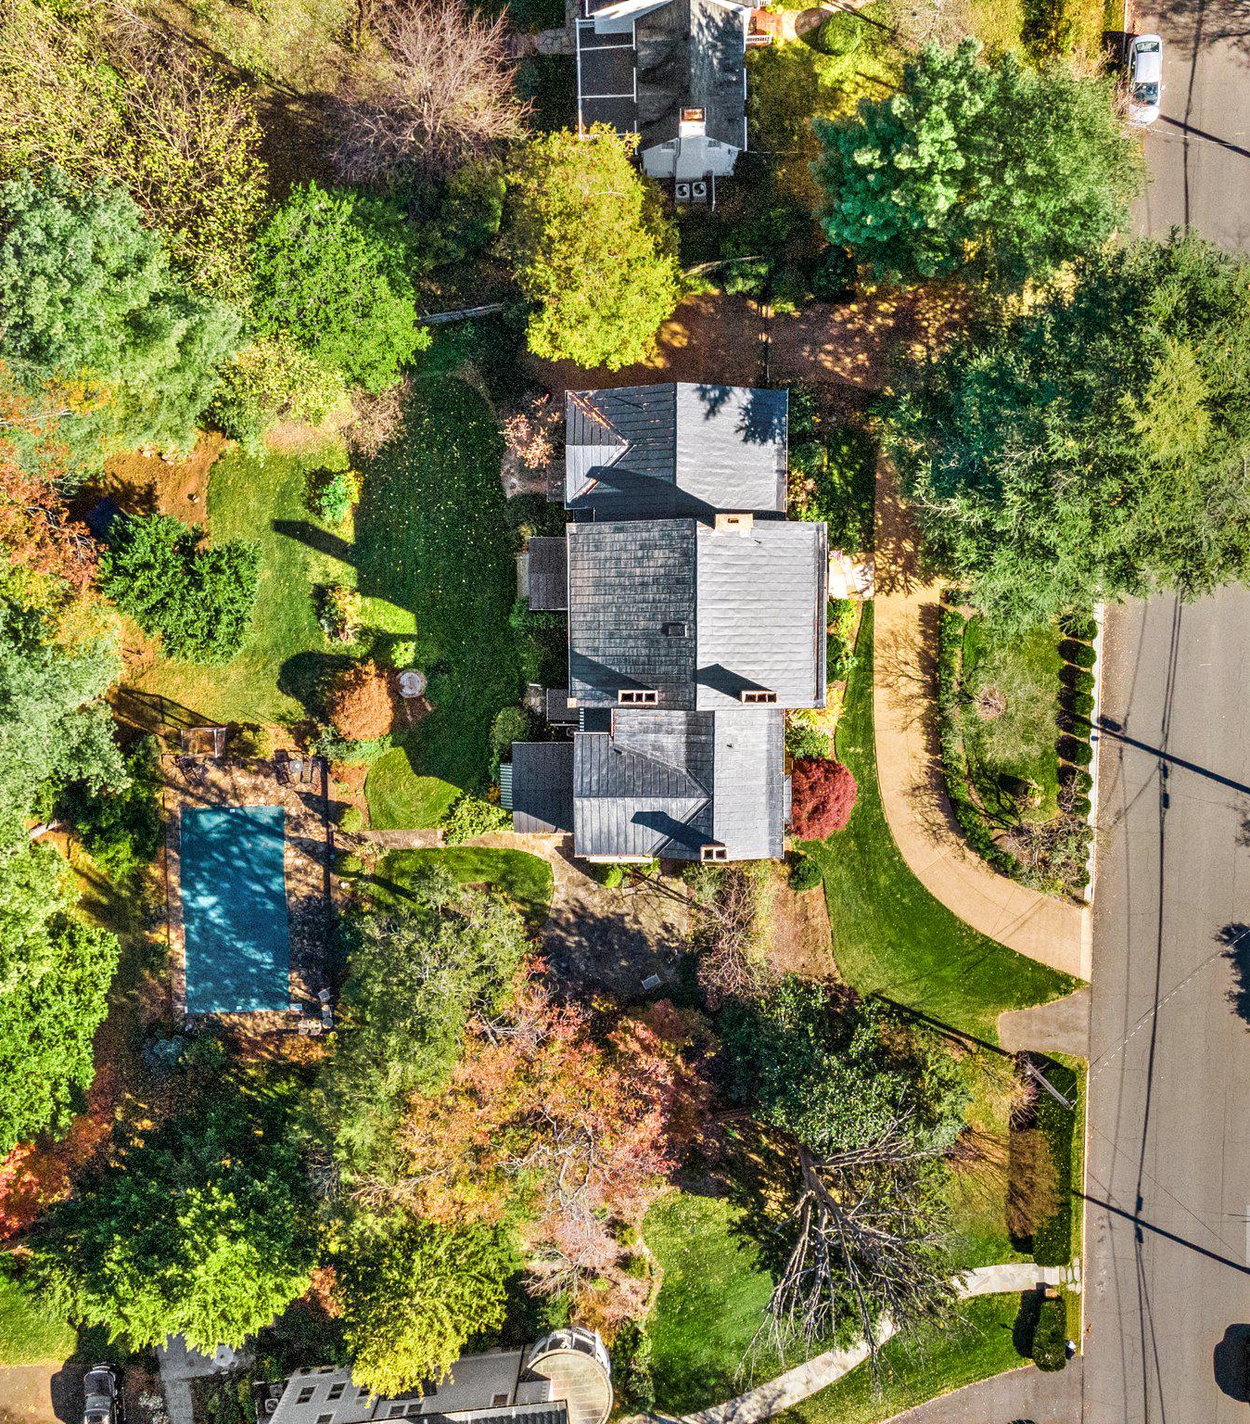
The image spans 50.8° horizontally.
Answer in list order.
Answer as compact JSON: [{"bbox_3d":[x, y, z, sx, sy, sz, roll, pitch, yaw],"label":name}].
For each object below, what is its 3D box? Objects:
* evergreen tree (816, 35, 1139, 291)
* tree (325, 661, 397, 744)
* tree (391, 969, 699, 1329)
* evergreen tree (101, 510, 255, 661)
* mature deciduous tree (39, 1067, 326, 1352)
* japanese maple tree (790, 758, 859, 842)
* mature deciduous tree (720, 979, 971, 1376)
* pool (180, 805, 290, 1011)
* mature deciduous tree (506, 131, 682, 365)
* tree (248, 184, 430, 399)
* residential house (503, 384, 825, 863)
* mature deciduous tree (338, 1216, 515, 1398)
[{"bbox_3d":[17.196,-26.573,65.590,15.300,17.000,10.440,0,94,1],"label":"evergreen tree"},{"bbox_3d":[-15.340,-0.560,76.300,4.220,3.400,4.830,0,91,0],"label":"tree"},{"bbox_3d":[-4.166,23.099,70.468,16.340,14.000,18.390,0,94,1],"label":"tree"},{"bbox_3d":[-24.340,-6.701,71.700,7.870,8.500,7.970,0,94,1],"label":"evergreen tree"},{"bbox_3d":[-23.450,26.640,71.380,14.940,14.000,14.230,0,91,0],"label":"mature deciduous tree"},{"bbox_3d":[11.159,4.894,74.377,3.990,3.500,4.670,0,94,1],"label":"japanese maple tree"},{"bbox_3d":[11.552,23.980,69.531,12.820,15.500,17.960,0,94,1],"label":"mature deciduous tree"},{"bbox_3d":[-22.787,11.574,77.809,6.080,1.500,12.120,-1,94,1],"label":"pool"},{"bbox_3d":[-1.749,-22.576,65.372,8.930,18.500,8.830,0,94,1],"label":"mature deciduous tree"},{"bbox_3d":[-15.300,-22.410,71.690,9.360,12.000,10.390,0,91,0],"label":"tree"},{"bbox_3d":[1.949,-4.481,69.433,16.940,12.500,24.170,0,94,1],"label":"residential house"},{"bbox_3d":[-10.714,32.235,71.880,9.120,12.500,7.500,0,94,1],"label":"mature deciduous tree"}]

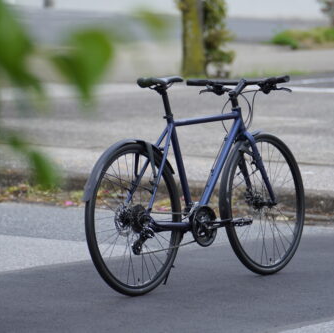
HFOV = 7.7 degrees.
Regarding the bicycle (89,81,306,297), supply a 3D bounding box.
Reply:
[{"bbox_3d":[0.158,0.068,11.597,0.600,0.980,1.730,0,3,37],"label":"bicycle"}]

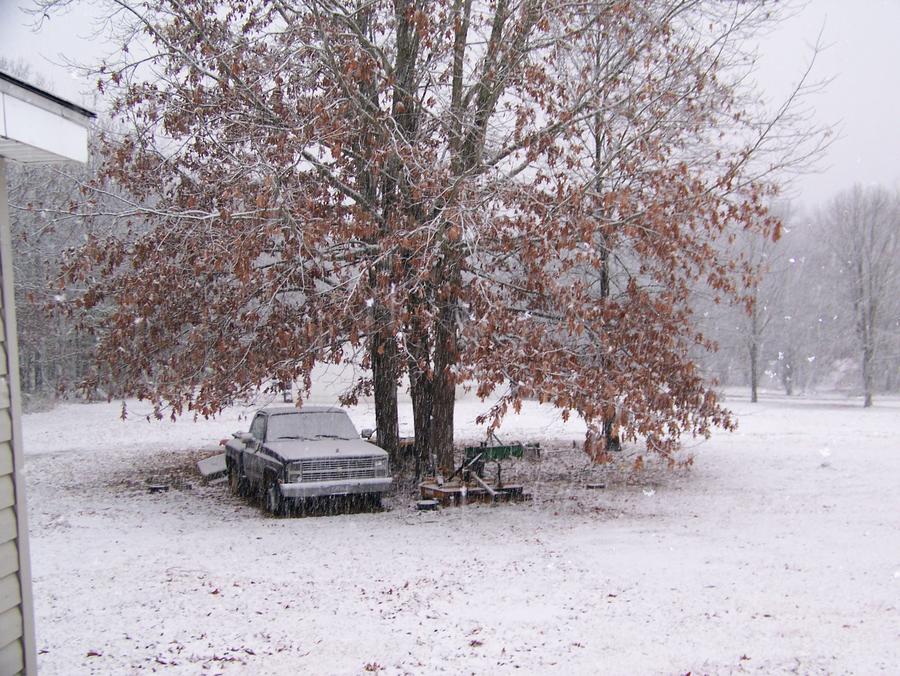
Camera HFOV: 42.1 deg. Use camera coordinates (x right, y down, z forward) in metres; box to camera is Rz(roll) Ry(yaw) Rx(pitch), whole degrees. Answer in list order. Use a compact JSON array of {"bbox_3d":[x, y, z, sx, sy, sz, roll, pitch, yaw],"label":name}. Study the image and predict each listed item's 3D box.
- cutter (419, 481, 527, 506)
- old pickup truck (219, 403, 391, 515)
[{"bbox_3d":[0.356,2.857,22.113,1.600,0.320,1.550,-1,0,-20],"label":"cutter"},{"bbox_3d":[-2.814,2.190,22.240,2.040,1.760,4.920,-1,0,-22],"label":"old pickup truck"}]

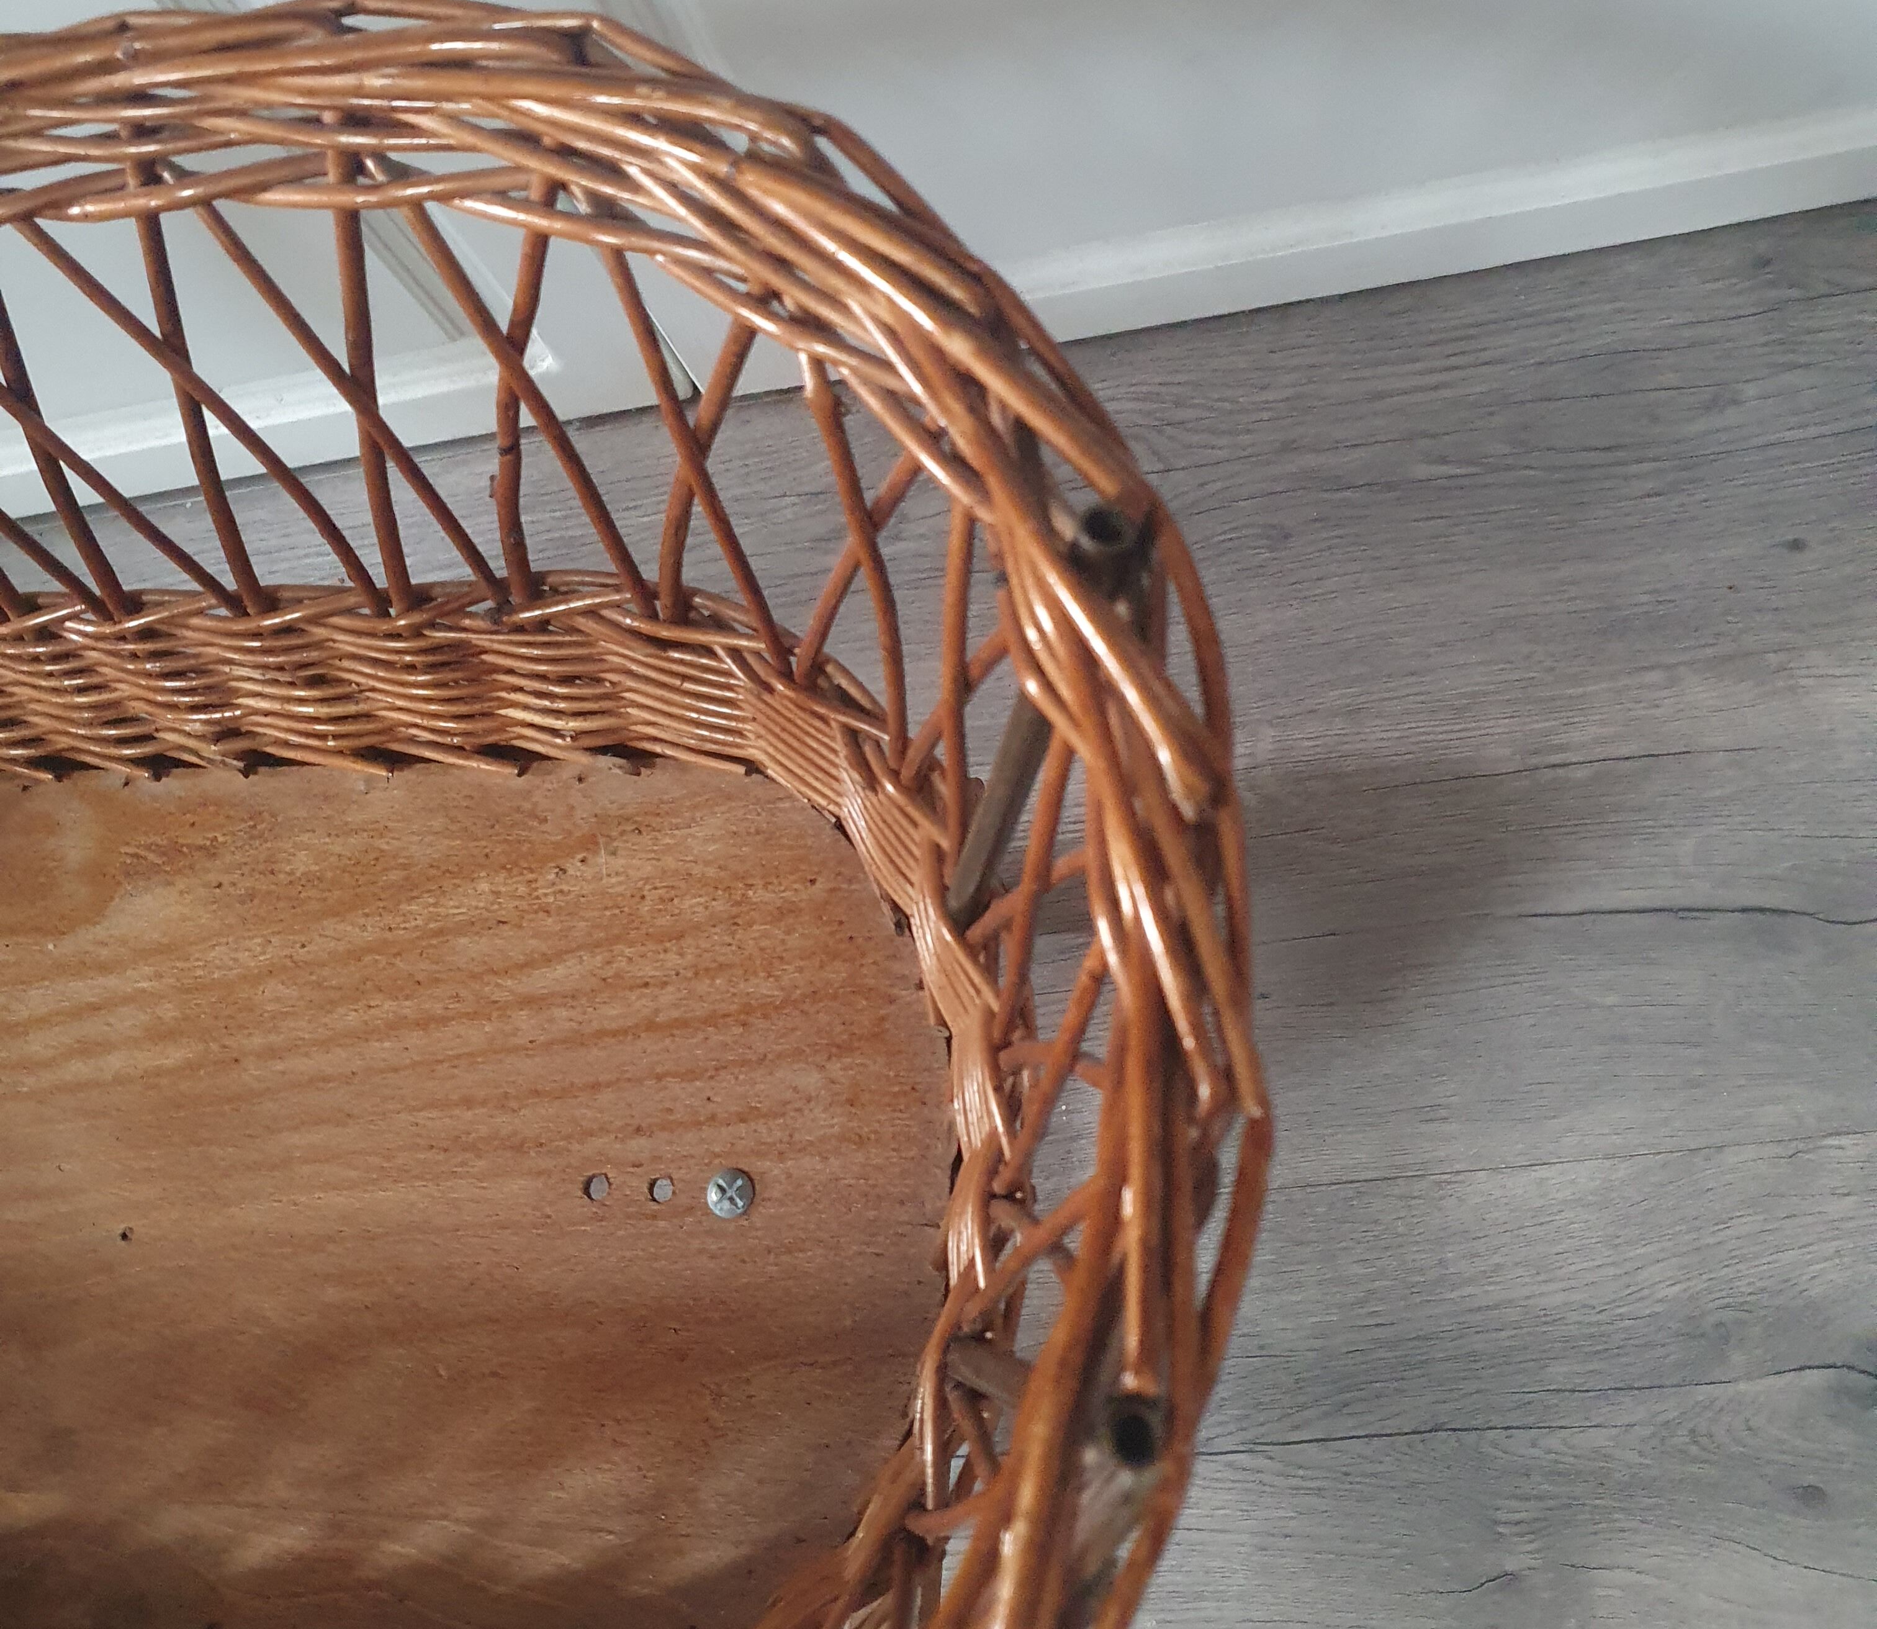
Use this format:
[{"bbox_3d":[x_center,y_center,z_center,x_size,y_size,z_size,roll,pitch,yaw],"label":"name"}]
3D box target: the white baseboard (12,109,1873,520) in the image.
[{"bbox_3d":[-0.039,-0.229,0.881,0.920,0.050,0.019,-7,71,10],"label":"white baseboard"}]

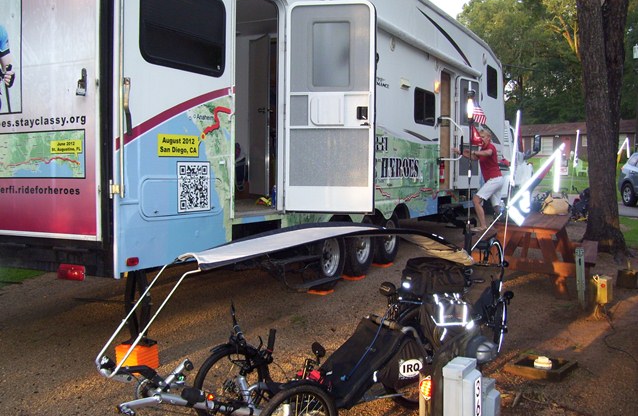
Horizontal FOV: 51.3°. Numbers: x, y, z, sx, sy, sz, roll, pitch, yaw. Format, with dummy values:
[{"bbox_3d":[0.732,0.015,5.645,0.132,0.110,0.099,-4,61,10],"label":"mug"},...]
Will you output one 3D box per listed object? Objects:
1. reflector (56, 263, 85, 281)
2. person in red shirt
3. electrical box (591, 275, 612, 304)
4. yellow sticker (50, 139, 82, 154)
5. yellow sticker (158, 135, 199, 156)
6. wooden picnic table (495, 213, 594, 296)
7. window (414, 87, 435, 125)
[{"bbox_3d":[-1.656,0.429,4.436,0.200,0.112,0.070,2,3,28],"label":"reflector"},{"bbox_3d":[2.409,-0.384,10.000,0.800,1.611,0.550,1,3,12],"label":"person in red shirt"},{"bbox_3d":[2.897,0.836,6.775,0.150,0.296,0.120,1,3,20],"label":"electrical box"},{"bbox_3d":[-1.696,-0.410,4.460,0.300,0.096,0.010,2,3,28],"label":"yellow sticker"},{"bbox_3d":[-1.011,-0.453,4.830,0.010,0.157,0.455,2,3,28],"label":"yellow sticker"},{"bbox_3d":[2.734,0.526,8.461,1.450,0.760,1.800,4,5,24],"label":"wooden picnic table"},{"bbox_3d":[1.512,-1.428,9.454,0.050,0.482,0.876,2,3,28],"label":"window"}]

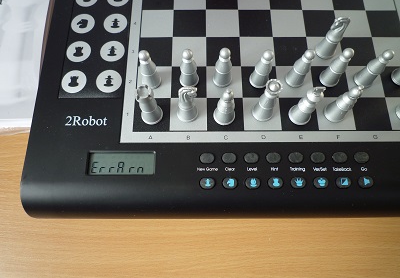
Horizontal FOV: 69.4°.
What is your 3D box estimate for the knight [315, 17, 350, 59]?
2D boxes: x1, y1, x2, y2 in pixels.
[{"bbox_3d":[0.103,-0.079,0.221,0.016,0.039,0.016,-14,73,-5],"label":"knight"}]

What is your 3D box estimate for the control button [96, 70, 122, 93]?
[{"bbox_3d":[-0.075,-0.047,0.239,0.021,0.003,0.022,0,72,0],"label":"control button"}]

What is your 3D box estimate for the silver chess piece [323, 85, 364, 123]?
[{"bbox_3d":[0.103,-0.026,0.203,0.016,0.041,0.016,0,72,-1],"label":"silver chess piece"}]

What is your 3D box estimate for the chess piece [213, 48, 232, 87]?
[{"bbox_3d":[0.018,-0.053,0.212,0.015,0.039,0.015,0,72,-1],"label":"chess piece"}]

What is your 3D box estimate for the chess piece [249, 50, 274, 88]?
[{"bbox_3d":[0.047,-0.053,0.213,0.016,0.038,0.016,0,72,-1],"label":"chess piece"}]

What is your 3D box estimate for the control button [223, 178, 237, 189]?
[{"bbox_3d":[0.022,0.032,0.212,0.011,0.003,0.008,0,72,0],"label":"control button"}]

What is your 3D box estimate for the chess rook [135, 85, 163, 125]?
[{"bbox_3d":[-0.036,-0.024,0.203,0.016,0.038,0.016,0,72,-1],"label":"chess rook"}]

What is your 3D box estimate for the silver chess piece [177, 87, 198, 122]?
[{"bbox_3d":[-0.010,-0.027,0.211,0.017,0.040,0.016,0,72,0],"label":"silver chess piece"}]

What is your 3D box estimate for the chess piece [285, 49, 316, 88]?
[{"bbox_3d":[0.076,-0.054,0.213,0.016,0.038,0.016,0,72,-1],"label":"chess piece"}]

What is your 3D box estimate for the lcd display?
[{"bbox_3d":[-0.057,0.018,0.210,0.049,0.004,0.017,0,72,-1],"label":"lcd display"}]

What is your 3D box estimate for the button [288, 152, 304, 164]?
[{"bbox_3d":[0.070,0.014,0.210,0.011,0.003,0.008,0,72,-1],"label":"button"}]

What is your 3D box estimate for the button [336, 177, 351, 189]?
[{"bbox_3d":[0.102,0.031,0.205,0.011,0.003,0.008,0,72,-1],"label":"button"}]

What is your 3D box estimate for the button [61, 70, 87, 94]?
[{"bbox_3d":[-0.100,-0.046,0.229,0.020,0.001,0.020,0,72,-1],"label":"button"}]

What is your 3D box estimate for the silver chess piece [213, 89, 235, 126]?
[{"bbox_3d":[0.019,-0.024,0.202,0.016,0.041,0.016,0,72,-1],"label":"silver chess piece"}]

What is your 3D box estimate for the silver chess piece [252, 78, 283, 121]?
[{"bbox_3d":[0.048,-0.028,0.202,0.016,0.043,0.016,0,72,-1],"label":"silver chess piece"}]

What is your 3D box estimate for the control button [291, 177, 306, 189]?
[{"bbox_3d":[0.072,0.032,0.212,0.011,0.003,0.008,0,72,0],"label":"control button"}]

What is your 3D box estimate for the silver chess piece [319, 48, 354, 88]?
[{"bbox_3d":[0.103,-0.054,0.213,0.016,0.038,0.016,0,72,-1],"label":"silver chess piece"}]

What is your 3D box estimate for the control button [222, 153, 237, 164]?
[{"bbox_3d":[0.021,0.014,0.211,0.011,0.002,0.008,0,72,-1],"label":"control button"}]

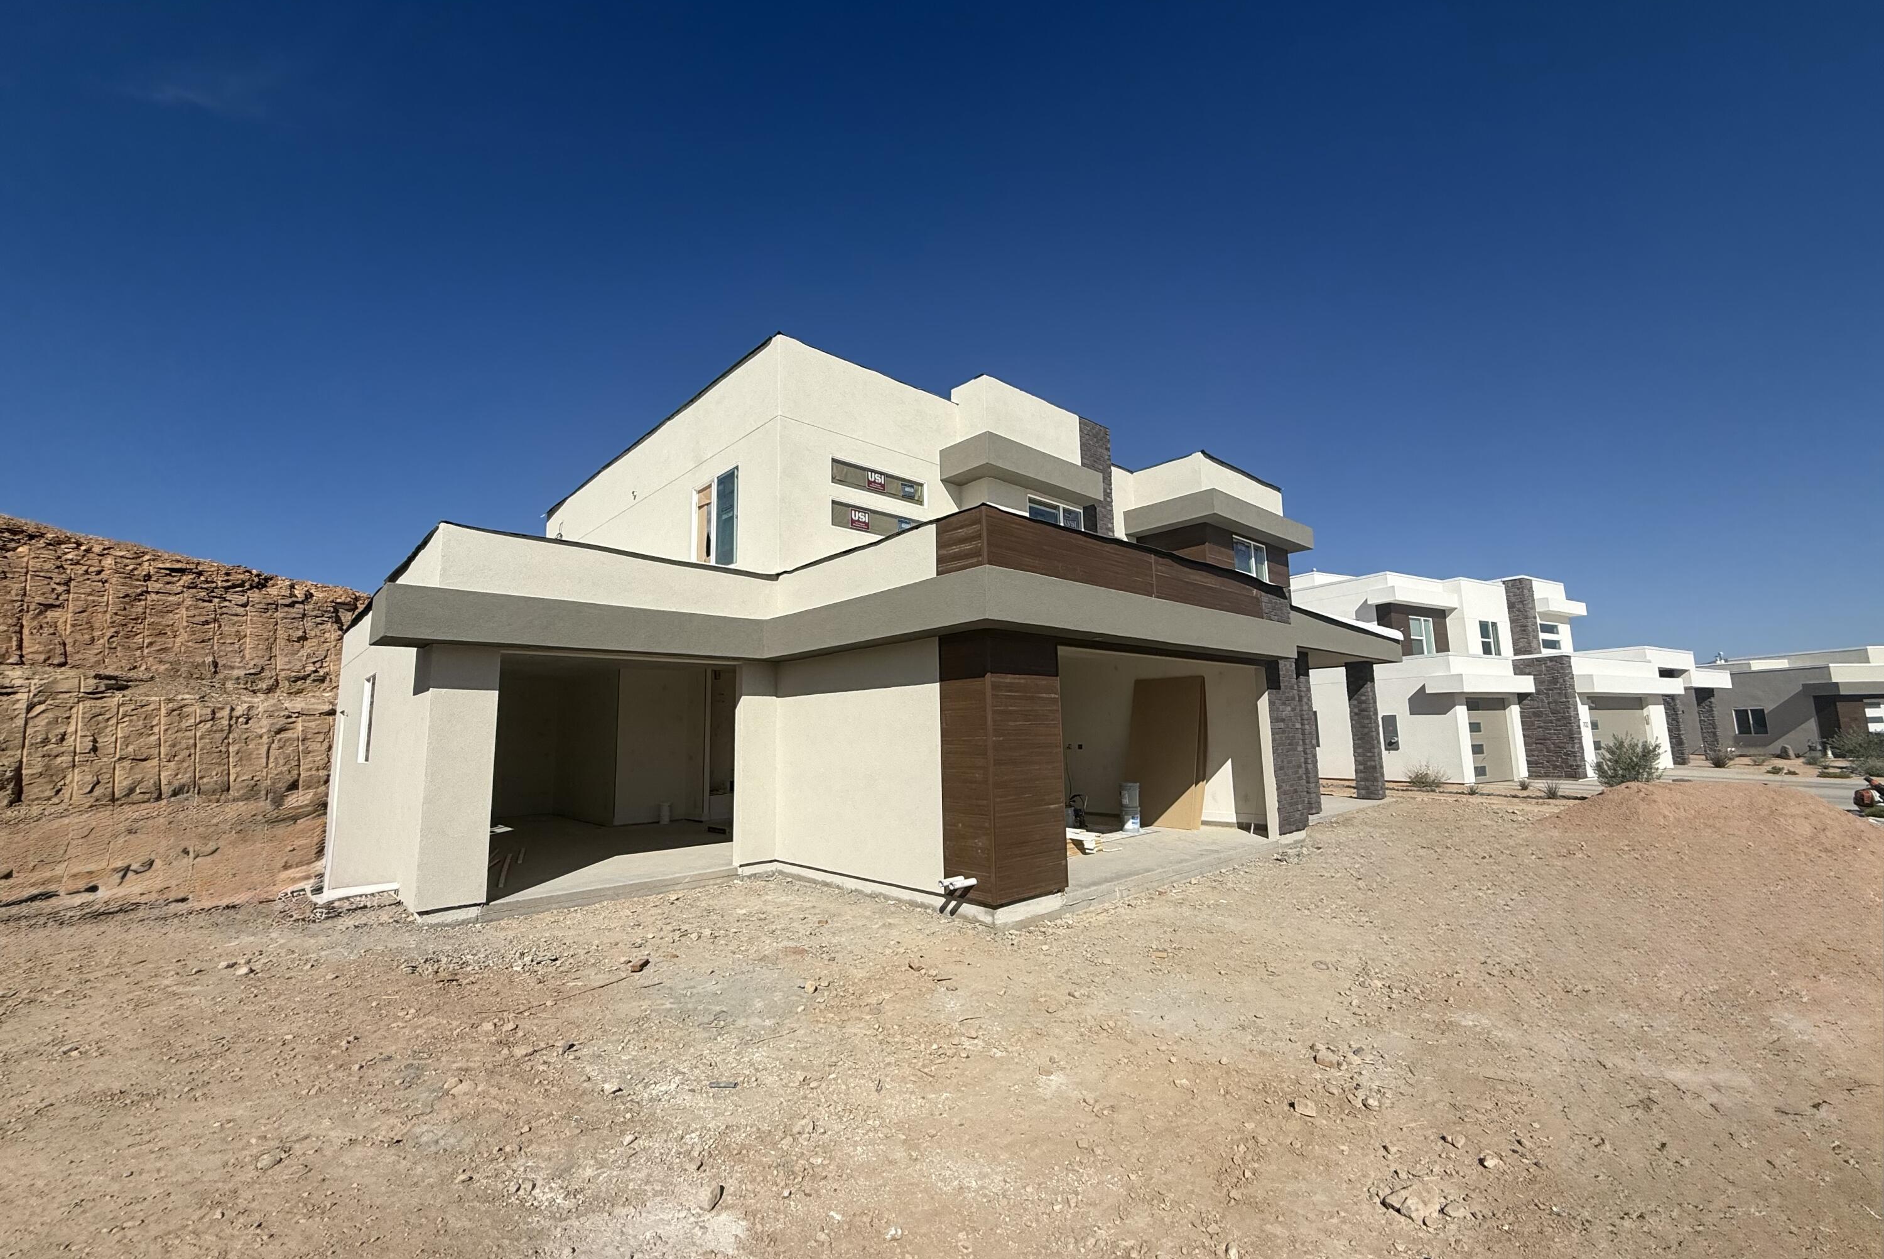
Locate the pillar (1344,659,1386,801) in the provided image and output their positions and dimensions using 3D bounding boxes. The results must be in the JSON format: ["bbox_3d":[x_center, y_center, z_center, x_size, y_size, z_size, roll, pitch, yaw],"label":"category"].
[{"bbox_3d":[8.601,2.060,15.581,0.430,2.740,0.430,6,-11,-43],"label":"pillar"}]

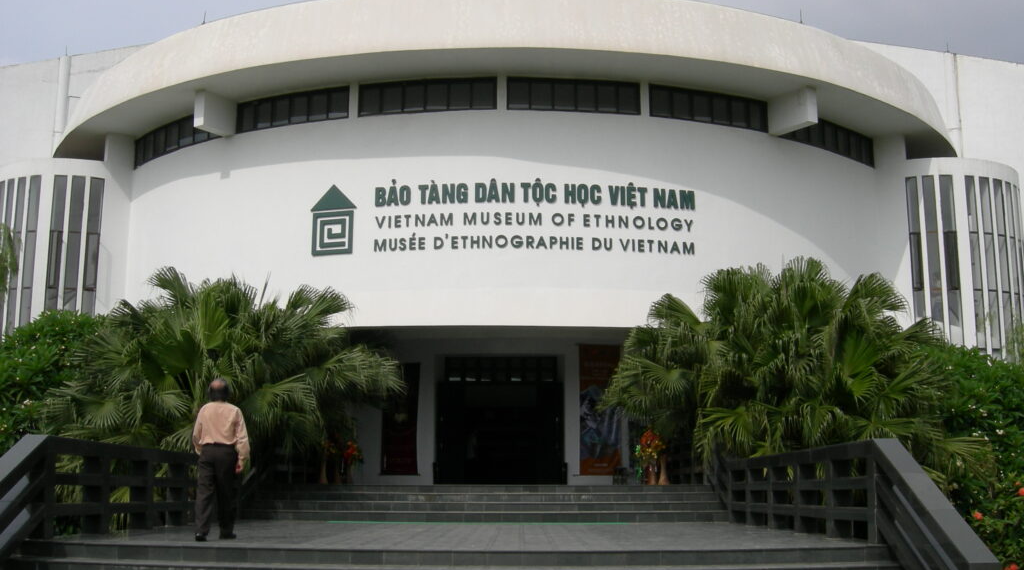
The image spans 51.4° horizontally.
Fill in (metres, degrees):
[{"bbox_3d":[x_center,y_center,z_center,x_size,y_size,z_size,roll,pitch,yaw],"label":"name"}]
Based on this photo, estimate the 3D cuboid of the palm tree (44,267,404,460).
[{"bbox_3d":[-3.974,1.545,14.770,4.854,3.649,4.000,0,-11,0],"label":"palm tree"}]

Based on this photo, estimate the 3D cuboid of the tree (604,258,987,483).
[{"bbox_3d":[3.782,1.433,14.282,5.003,3.686,4.000,0,-11,0],"label":"tree"}]

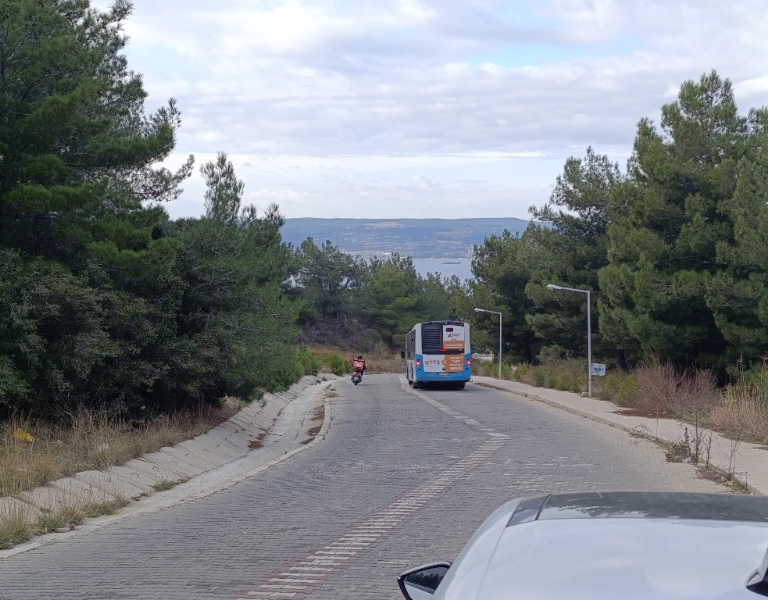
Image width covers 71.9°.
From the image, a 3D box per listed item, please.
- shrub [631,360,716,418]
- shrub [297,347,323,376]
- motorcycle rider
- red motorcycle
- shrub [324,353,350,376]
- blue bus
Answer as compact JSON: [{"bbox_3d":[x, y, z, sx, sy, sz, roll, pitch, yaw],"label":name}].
[{"bbox_3d":[8.609,2.608,15.700,2.400,1.650,1.900,0,6,0],"label":"shrub"},{"bbox_3d":[-4.430,3.657,31.500,1.450,1.650,1.400,0,6,0],"label":"shrub"},{"bbox_3d":[-1.309,3.531,28.300,0.660,1.100,0.750,6,-3,5],"label":"motorcycle rider"},{"bbox_3d":[-1.393,3.862,28.500,0.720,1.270,1.900,5,-5,5],"label":"red motorcycle"},{"bbox_3d":[-3.072,4.294,35.000,1.650,1.500,1.500,0,6,0],"label":"shrub"},{"bbox_3d":[2.610,3.000,27.550,2.450,3.060,8.200,0,-7,-1],"label":"blue bus"}]

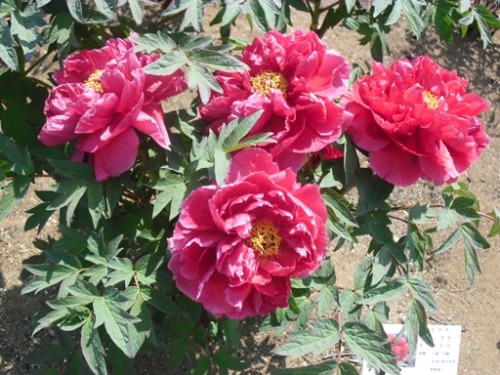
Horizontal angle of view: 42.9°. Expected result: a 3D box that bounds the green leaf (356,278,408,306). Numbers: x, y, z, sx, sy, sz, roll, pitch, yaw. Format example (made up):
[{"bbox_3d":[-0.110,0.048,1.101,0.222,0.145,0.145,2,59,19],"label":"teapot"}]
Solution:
[{"bbox_3d":[0.173,0.136,0.830,0.077,0.016,0.021,-19,61,-11],"label":"green leaf"}]

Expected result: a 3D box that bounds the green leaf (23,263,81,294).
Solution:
[{"bbox_3d":[-0.247,0.113,0.790,0.072,0.014,0.043,-11,49,-2],"label":"green leaf"}]

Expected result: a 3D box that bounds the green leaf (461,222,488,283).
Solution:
[{"bbox_3d":[0.311,0.090,0.880,0.030,0.016,0.081,-5,76,-10],"label":"green leaf"}]

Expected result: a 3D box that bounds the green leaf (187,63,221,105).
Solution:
[{"bbox_3d":[-0.065,-0.130,0.790,0.039,0.018,0.064,-20,70,-14],"label":"green leaf"}]

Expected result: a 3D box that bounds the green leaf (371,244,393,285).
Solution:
[{"bbox_3d":[0.178,0.106,0.870,0.023,0.015,0.057,19,73,13],"label":"green leaf"}]

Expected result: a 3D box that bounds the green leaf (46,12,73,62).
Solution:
[{"bbox_3d":[-0.285,-0.224,0.950,0.037,0.070,0.020,0,8,0],"label":"green leaf"}]

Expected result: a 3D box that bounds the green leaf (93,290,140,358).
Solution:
[{"bbox_3d":[-0.161,0.165,0.765,0.040,0.022,0.081,-26,90,-14],"label":"green leaf"}]

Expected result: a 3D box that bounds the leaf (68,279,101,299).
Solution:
[{"bbox_3d":[-0.202,0.122,0.770,0.049,0.010,0.025,13,45,22],"label":"leaf"}]

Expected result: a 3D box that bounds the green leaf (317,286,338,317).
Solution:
[{"bbox_3d":[0.100,0.155,0.860,0.027,0.015,0.041,13,70,5],"label":"green leaf"}]

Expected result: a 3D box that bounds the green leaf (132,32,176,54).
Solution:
[{"bbox_3d":[-0.116,-0.174,0.770,0.058,0.011,0.045,13,43,15],"label":"green leaf"}]

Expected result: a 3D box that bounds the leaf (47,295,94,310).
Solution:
[{"bbox_3d":[-0.229,0.146,0.810,0.060,0.014,0.019,-1,56,-1],"label":"leaf"}]

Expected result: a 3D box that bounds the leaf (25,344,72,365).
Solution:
[{"bbox_3d":[-0.280,0.231,0.880,0.074,0.015,0.022,-20,53,12],"label":"leaf"}]

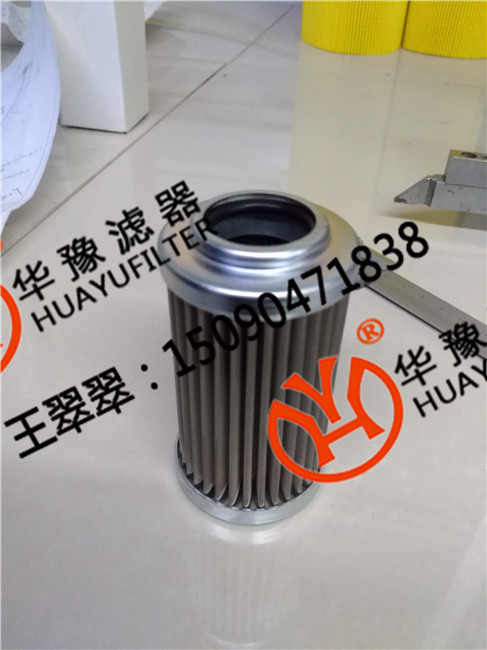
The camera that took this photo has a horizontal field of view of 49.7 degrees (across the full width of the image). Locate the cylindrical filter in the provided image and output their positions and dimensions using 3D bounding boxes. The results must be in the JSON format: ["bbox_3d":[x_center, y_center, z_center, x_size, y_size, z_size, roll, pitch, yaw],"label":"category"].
[{"bbox_3d":[0.003,0.009,0.139,0.045,0.083,0.045,1,39,0],"label":"cylindrical filter"}]

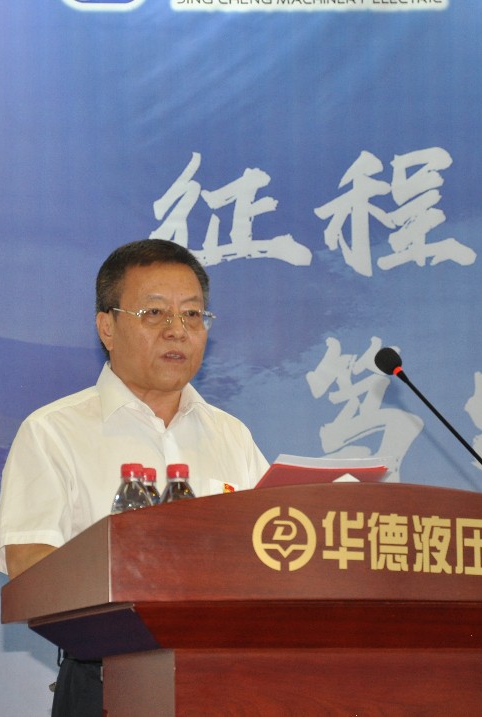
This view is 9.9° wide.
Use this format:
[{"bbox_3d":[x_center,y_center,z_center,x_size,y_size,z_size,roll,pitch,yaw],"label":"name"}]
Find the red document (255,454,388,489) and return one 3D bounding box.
[{"bbox_3d":[0.087,0.226,4.230,0.205,0.030,0.280,3,-32,-23],"label":"red document"}]

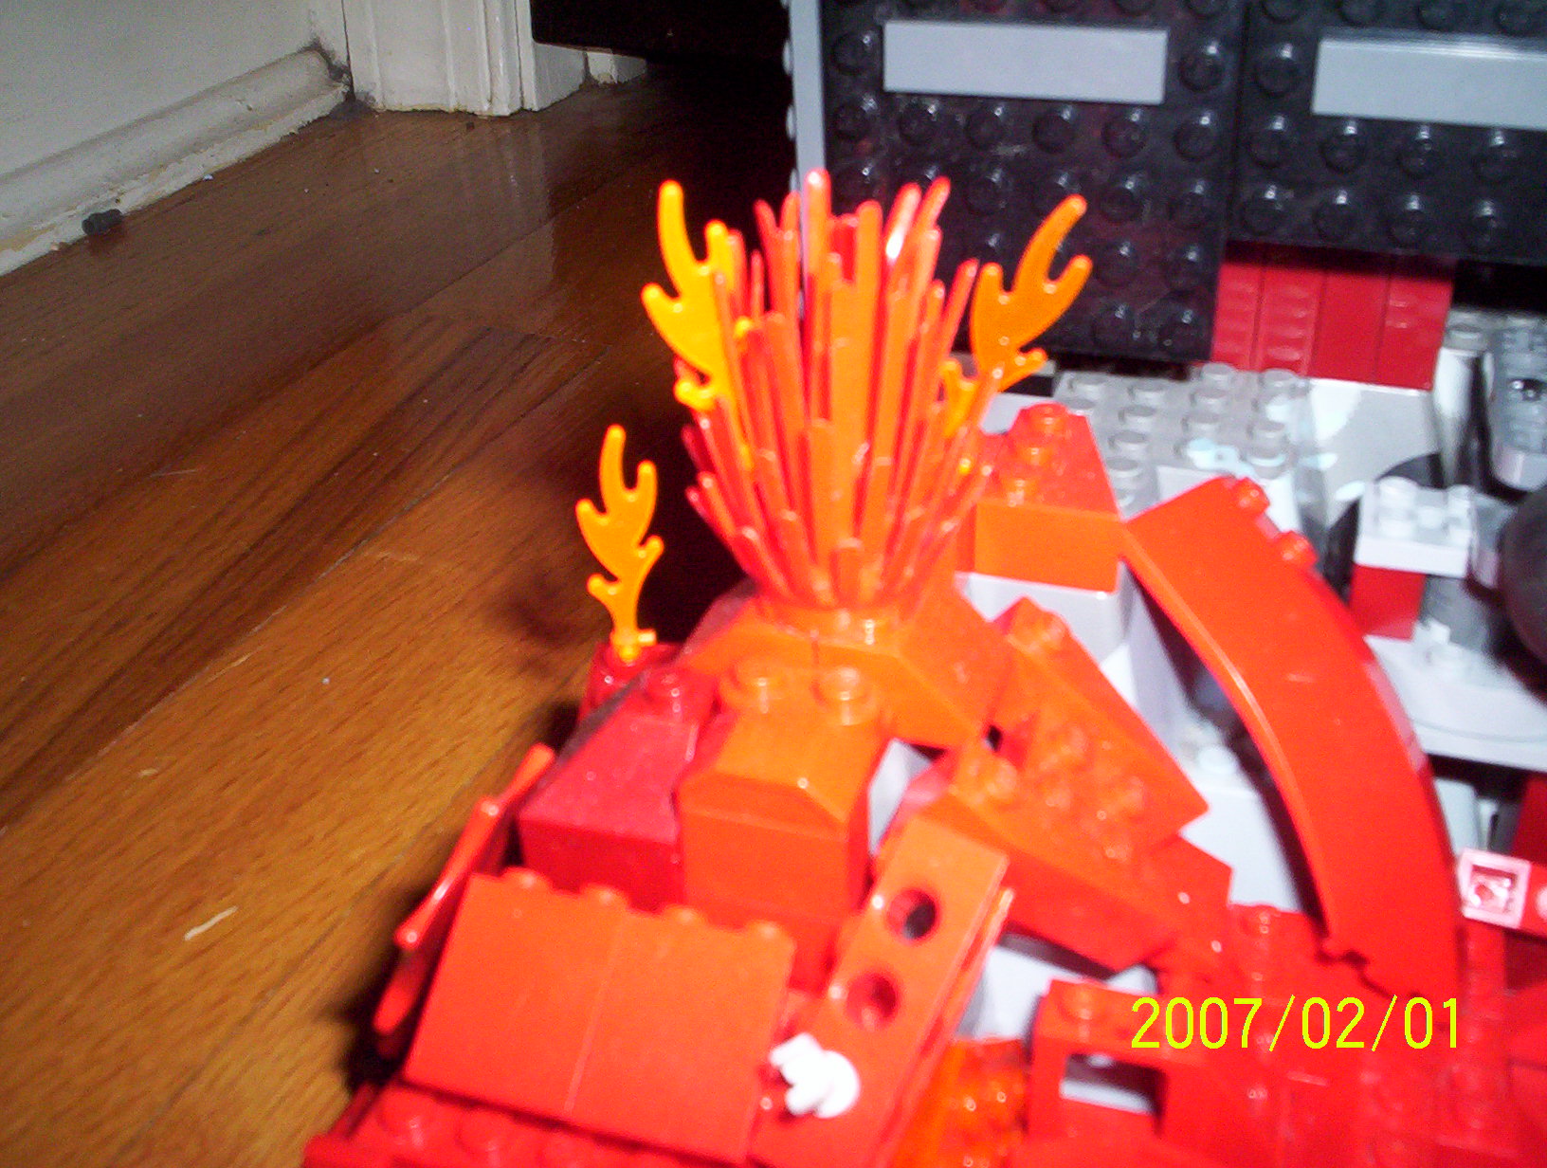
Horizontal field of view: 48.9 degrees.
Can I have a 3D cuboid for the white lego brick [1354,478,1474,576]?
[{"bbox_3d":[0.079,-0.007,0.207,0.016,0.005,0.016,8,33,17],"label":"white lego brick"}]

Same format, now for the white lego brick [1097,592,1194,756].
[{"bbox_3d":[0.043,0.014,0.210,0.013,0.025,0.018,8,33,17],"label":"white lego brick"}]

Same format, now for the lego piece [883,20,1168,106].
[{"bbox_3d":[0.028,-0.060,0.194,0.032,0.008,0.003,8,33,17],"label":"lego piece"}]

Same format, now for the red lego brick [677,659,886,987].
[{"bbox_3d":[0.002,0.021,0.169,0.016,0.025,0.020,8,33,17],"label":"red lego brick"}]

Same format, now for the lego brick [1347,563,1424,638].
[{"bbox_3d":[0.075,0.000,0.209,0.008,0.010,0.009,8,33,17],"label":"lego brick"}]

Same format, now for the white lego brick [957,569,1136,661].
[{"bbox_3d":[0.033,0.000,0.205,0.018,0.010,0.015,8,33,17],"label":"white lego brick"}]

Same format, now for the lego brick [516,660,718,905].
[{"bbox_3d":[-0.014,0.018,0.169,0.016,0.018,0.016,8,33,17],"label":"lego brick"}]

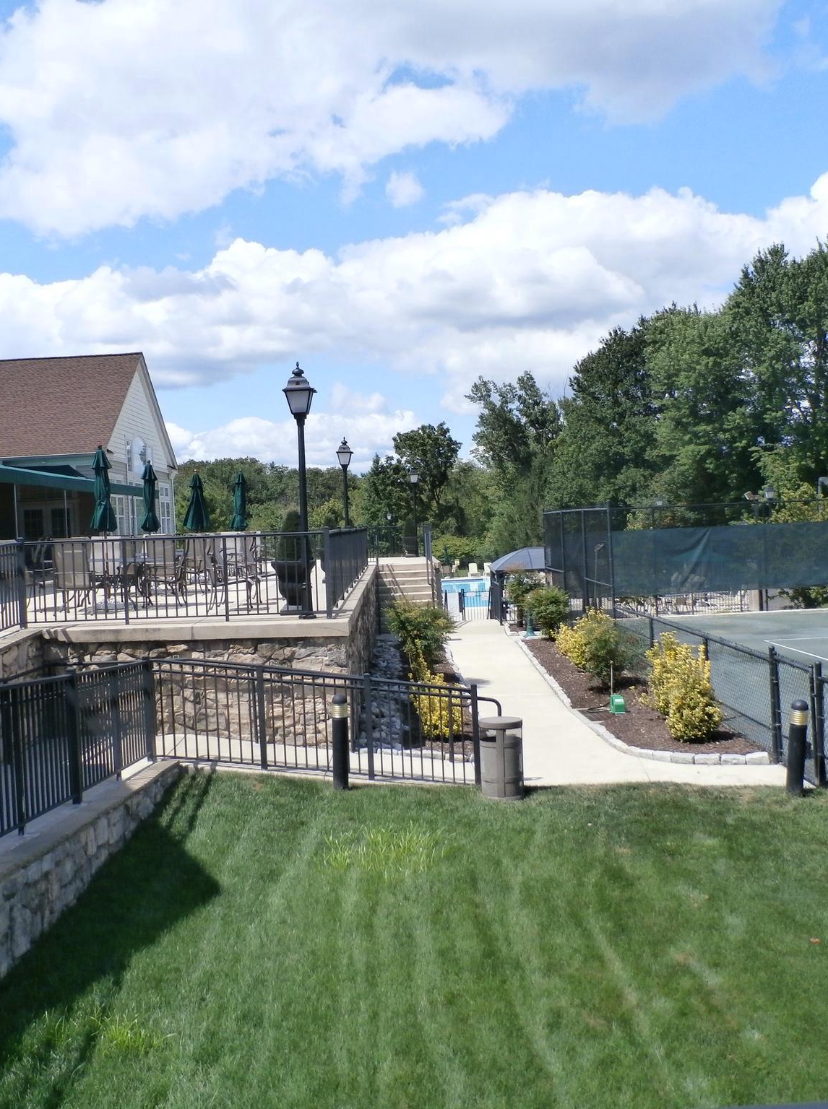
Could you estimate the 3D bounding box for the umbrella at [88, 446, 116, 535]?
[{"bbox_3d":[-5.151,-0.516,17.800,0.450,2.640,0.450,-2,1,1],"label":"umbrella"}]

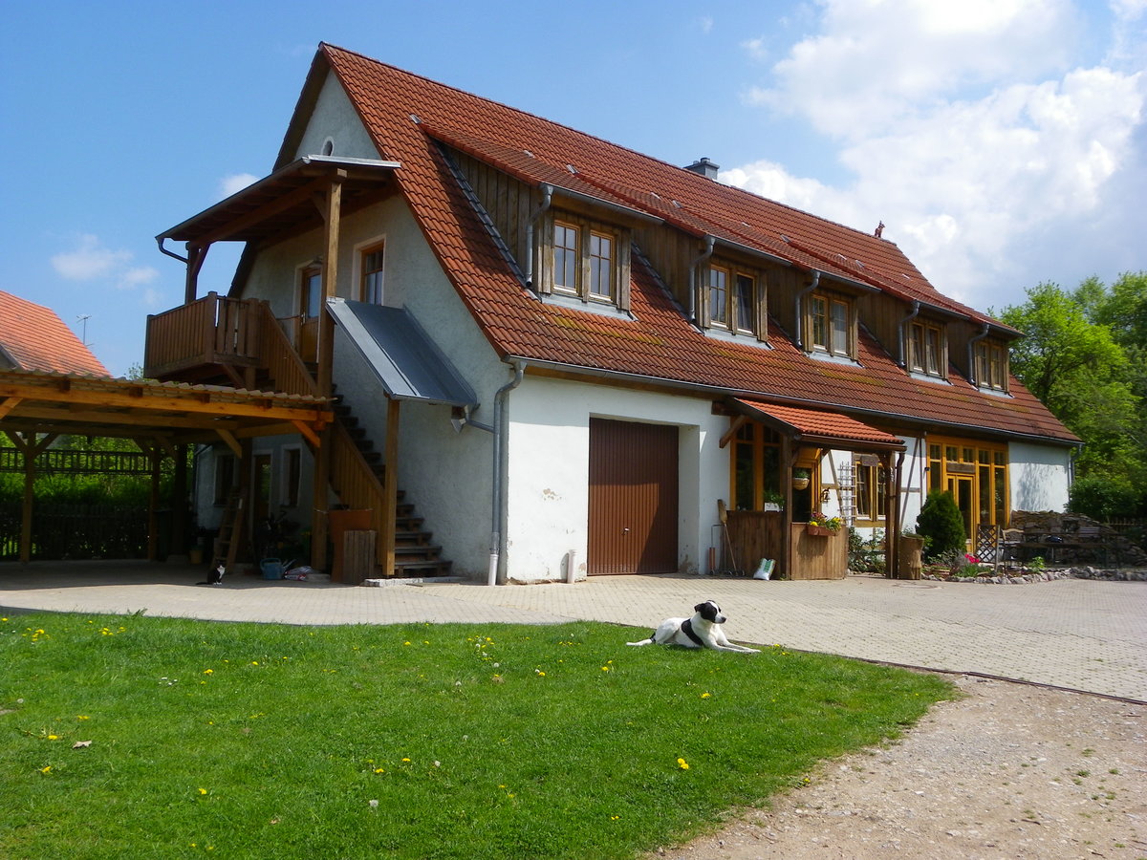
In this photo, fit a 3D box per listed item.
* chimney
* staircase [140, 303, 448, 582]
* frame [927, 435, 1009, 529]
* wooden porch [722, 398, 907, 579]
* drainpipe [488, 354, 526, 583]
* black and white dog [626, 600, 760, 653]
[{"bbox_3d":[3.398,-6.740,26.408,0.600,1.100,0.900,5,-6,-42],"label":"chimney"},{"bbox_3d":[-5.115,-0.046,17.181,1.820,4.720,8.100,5,-6,-42],"label":"staircase"},{"bbox_3d":[9.120,1.499,22.762,3.960,2.540,0.200,5,-6,-42],"label":"frame"},{"bbox_3d":[4.218,1.013,17.245,3.400,3.060,1.690,5,-6,-42],"label":"wooden porch"},{"bbox_3d":[-0.918,0.595,13.645,0.140,3.050,0.600,5,-6,-42],"label":"drainpipe"},{"bbox_3d":[0.900,1.438,7.447,0.970,0.360,0.330,-1,-5,28],"label":"black and white dog"}]

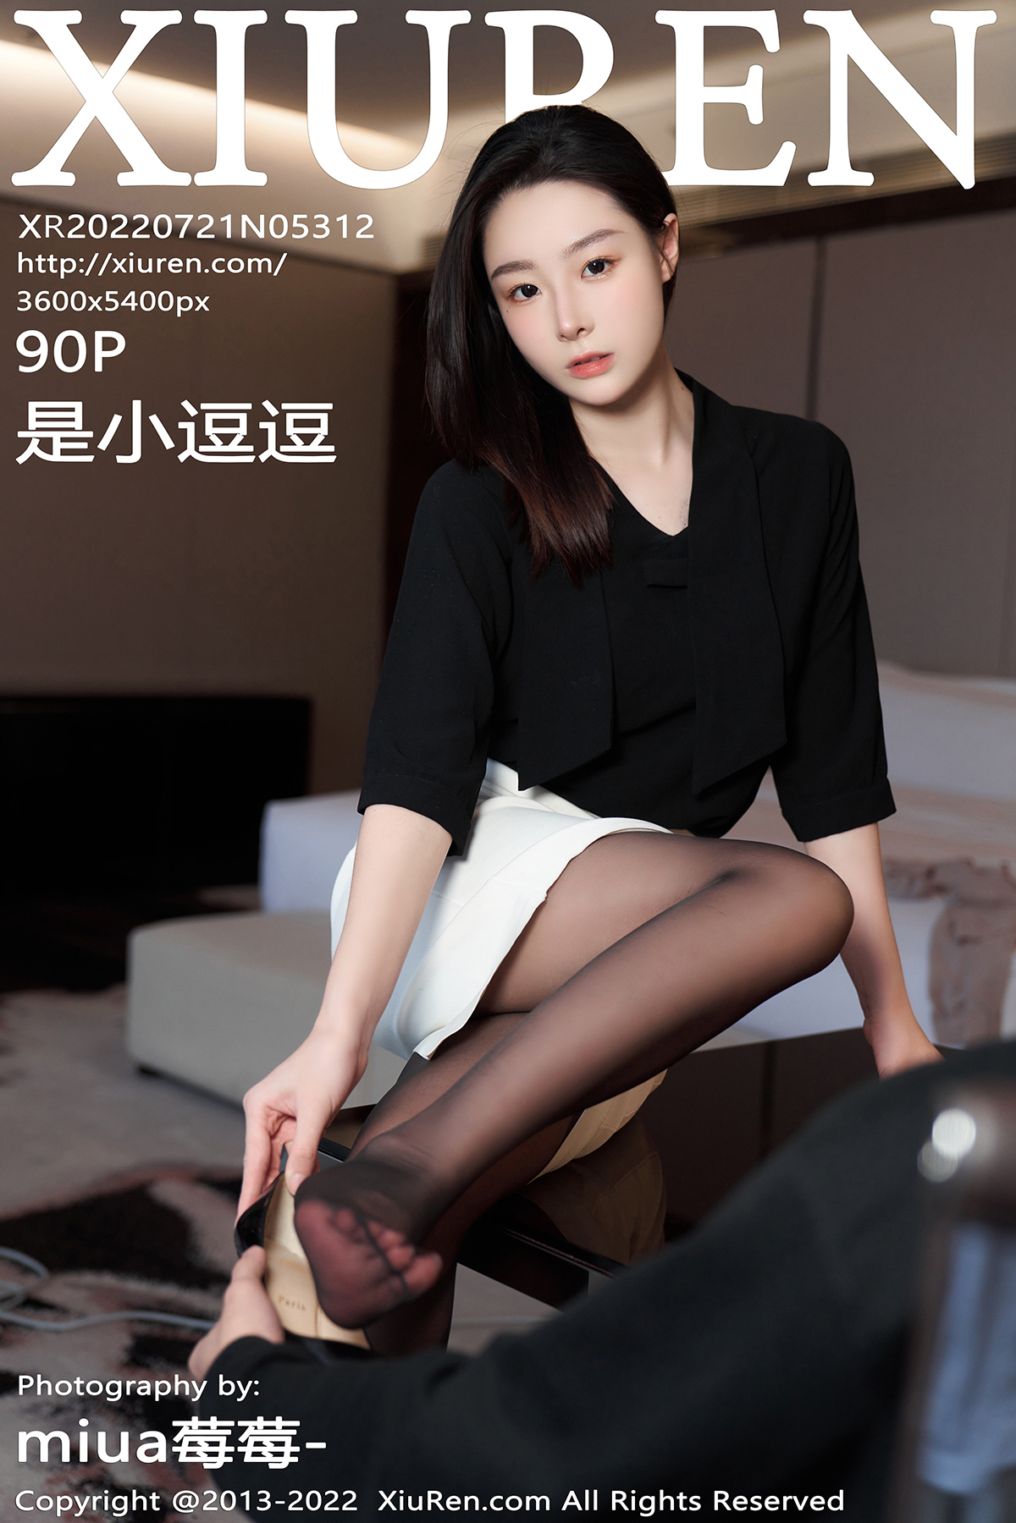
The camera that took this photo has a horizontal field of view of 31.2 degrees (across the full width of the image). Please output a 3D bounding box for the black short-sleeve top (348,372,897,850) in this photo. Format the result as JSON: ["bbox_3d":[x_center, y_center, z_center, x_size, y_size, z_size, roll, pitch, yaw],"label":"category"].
[{"bbox_3d":[0.106,-0.127,1.620,0.460,0.430,0.310,2,9,-1],"label":"black short-sleeve top"}]

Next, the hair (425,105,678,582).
[{"bbox_3d":[0.037,-0.350,1.540,0.215,0.380,0.240,-7,5,18],"label":"hair"}]

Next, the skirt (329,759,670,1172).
[{"bbox_3d":[0.002,0.142,1.570,0.340,0.280,0.320,-3,6,-14],"label":"skirt"}]

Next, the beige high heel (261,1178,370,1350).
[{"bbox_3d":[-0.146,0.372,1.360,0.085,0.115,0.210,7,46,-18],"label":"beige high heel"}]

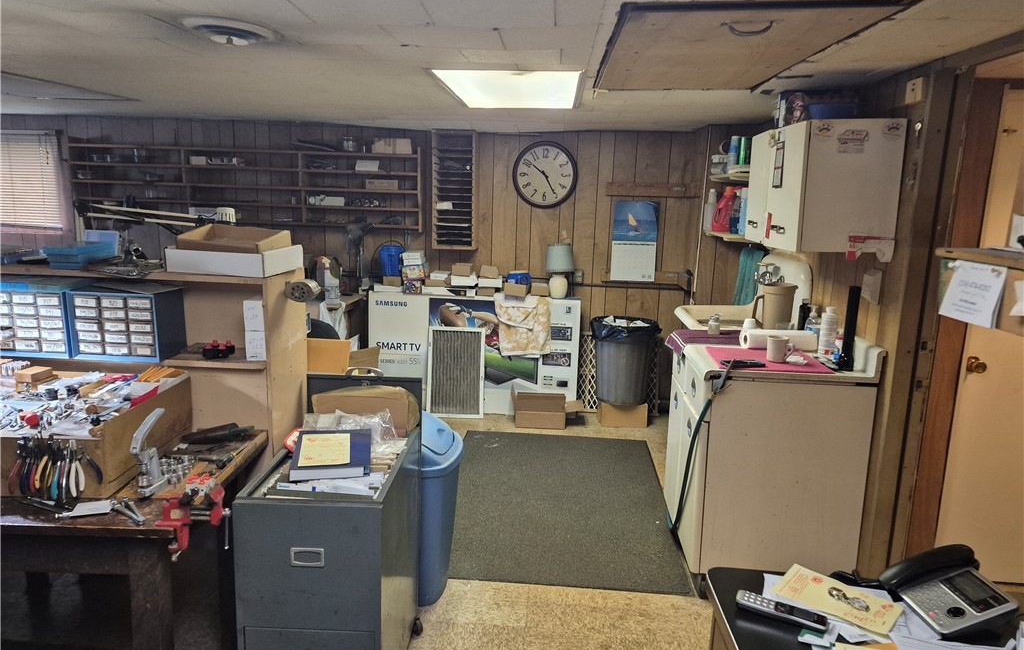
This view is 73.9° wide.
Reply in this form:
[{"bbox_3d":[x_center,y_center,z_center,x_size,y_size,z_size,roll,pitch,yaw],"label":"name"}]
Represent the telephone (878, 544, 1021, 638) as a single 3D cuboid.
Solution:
[{"bbox_3d":[0.836,0.513,1.315,0.162,0.110,0.175,1,9,-4],"label":"telephone"}]

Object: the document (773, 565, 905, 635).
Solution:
[{"bbox_3d":[0.625,0.526,1.305,0.125,0.004,0.205,-7,14,-42],"label":"document"}]

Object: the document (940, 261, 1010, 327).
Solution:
[{"bbox_3d":[0.861,-0.058,1.272,0.015,0.118,0.165,3,10,8],"label":"document"}]

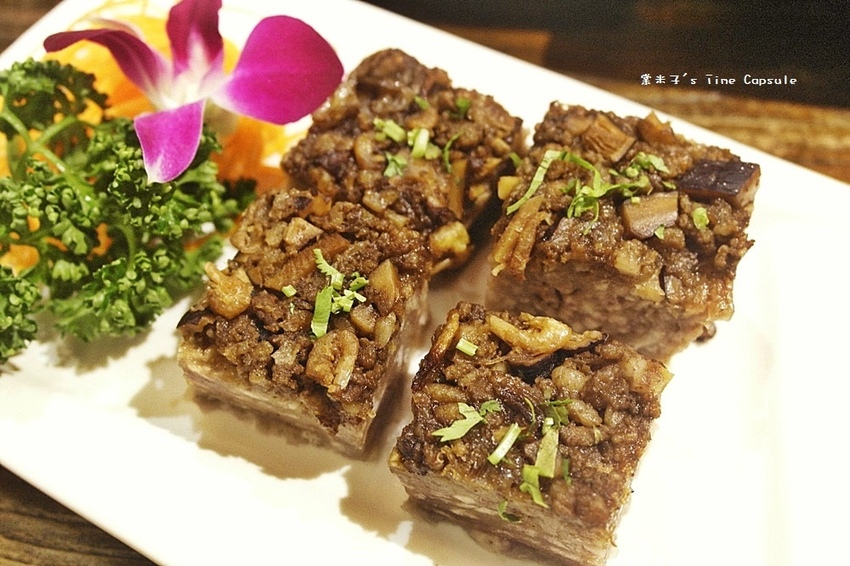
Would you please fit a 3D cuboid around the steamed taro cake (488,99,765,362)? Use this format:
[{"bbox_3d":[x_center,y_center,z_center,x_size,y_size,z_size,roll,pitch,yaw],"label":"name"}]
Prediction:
[{"bbox_3d":[0.051,-0.013,0.280,0.054,0.026,0.051,15,53,11],"label":"steamed taro cake"}]

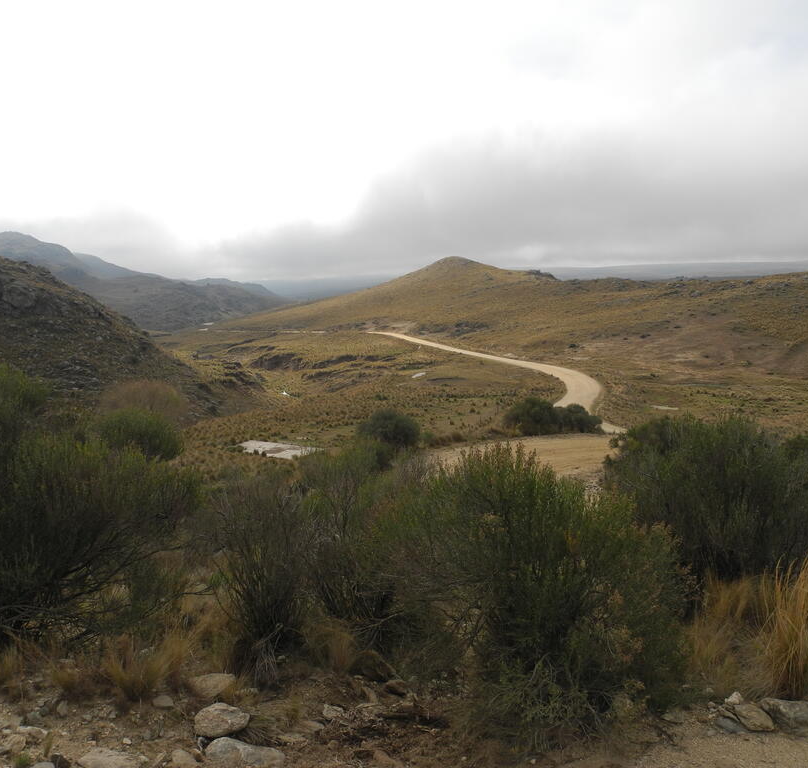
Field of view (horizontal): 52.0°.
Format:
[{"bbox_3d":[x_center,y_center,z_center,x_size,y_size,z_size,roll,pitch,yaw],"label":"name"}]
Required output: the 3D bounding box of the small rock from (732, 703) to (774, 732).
[{"bbox_3d":[1.439,1.388,3.474,0.185,0.087,0.148,0,7,0],"label":"small rock"}]

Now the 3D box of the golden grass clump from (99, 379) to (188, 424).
[{"bbox_3d":[-4.717,0.507,15.073,1.662,1.150,1.400,0,7,0],"label":"golden grass clump"}]

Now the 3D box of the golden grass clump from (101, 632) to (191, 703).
[{"bbox_3d":[-1.080,1.184,3.471,0.358,0.236,0.323,-2,8,-17],"label":"golden grass clump"}]

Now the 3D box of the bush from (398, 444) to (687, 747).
[{"bbox_3d":[0.555,0.838,3.420,1.140,1.151,1.083,1,8,9],"label":"bush"}]

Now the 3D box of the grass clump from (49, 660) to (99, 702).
[{"bbox_3d":[-1.476,1.324,3.727,0.221,0.169,0.199,0,7,0],"label":"grass clump"}]

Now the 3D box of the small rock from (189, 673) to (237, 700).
[{"bbox_3d":[-0.851,1.362,3.761,0.227,0.085,0.171,0,7,0],"label":"small rock"}]

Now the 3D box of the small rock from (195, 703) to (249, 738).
[{"bbox_3d":[-0.697,1.285,3.167,0.216,0.104,0.147,-2,8,-12],"label":"small rock"}]

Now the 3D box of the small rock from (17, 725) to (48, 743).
[{"bbox_3d":[-1.397,1.318,3.124,0.103,0.045,0.074,-4,9,-24],"label":"small rock"}]

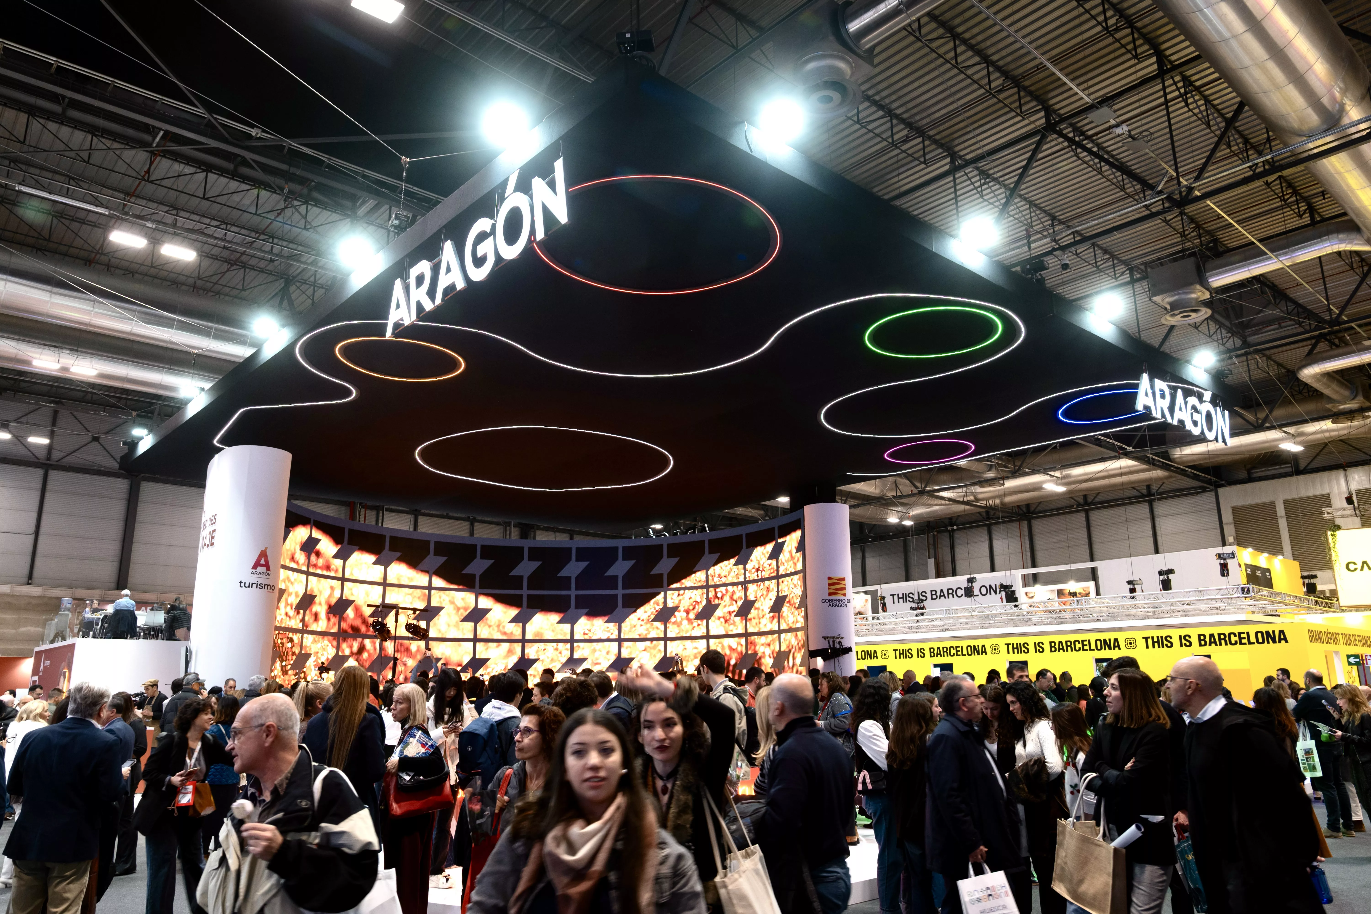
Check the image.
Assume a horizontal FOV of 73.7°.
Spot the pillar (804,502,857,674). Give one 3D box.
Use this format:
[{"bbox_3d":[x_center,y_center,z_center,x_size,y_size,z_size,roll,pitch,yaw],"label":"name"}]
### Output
[{"bbox_3d":[2.590,3.138,15.950,0.783,4.641,0.783,11,-18,-40],"label":"pillar"}]

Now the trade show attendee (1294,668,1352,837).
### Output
[{"bbox_3d":[7.095,3.274,10.227,0.560,1.760,0.420,5,-15,-22],"label":"trade show attendee"}]

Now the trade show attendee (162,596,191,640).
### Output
[{"bbox_3d":[-12.832,4.103,23.100,0.750,1.300,0.520,-14,-19,42],"label":"trade show attendee"}]

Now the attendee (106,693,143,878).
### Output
[{"bbox_3d":[-5.383,3.134,8.793,0.360,1.670,0.500,-8,-16,26],"label":"attendee"}]

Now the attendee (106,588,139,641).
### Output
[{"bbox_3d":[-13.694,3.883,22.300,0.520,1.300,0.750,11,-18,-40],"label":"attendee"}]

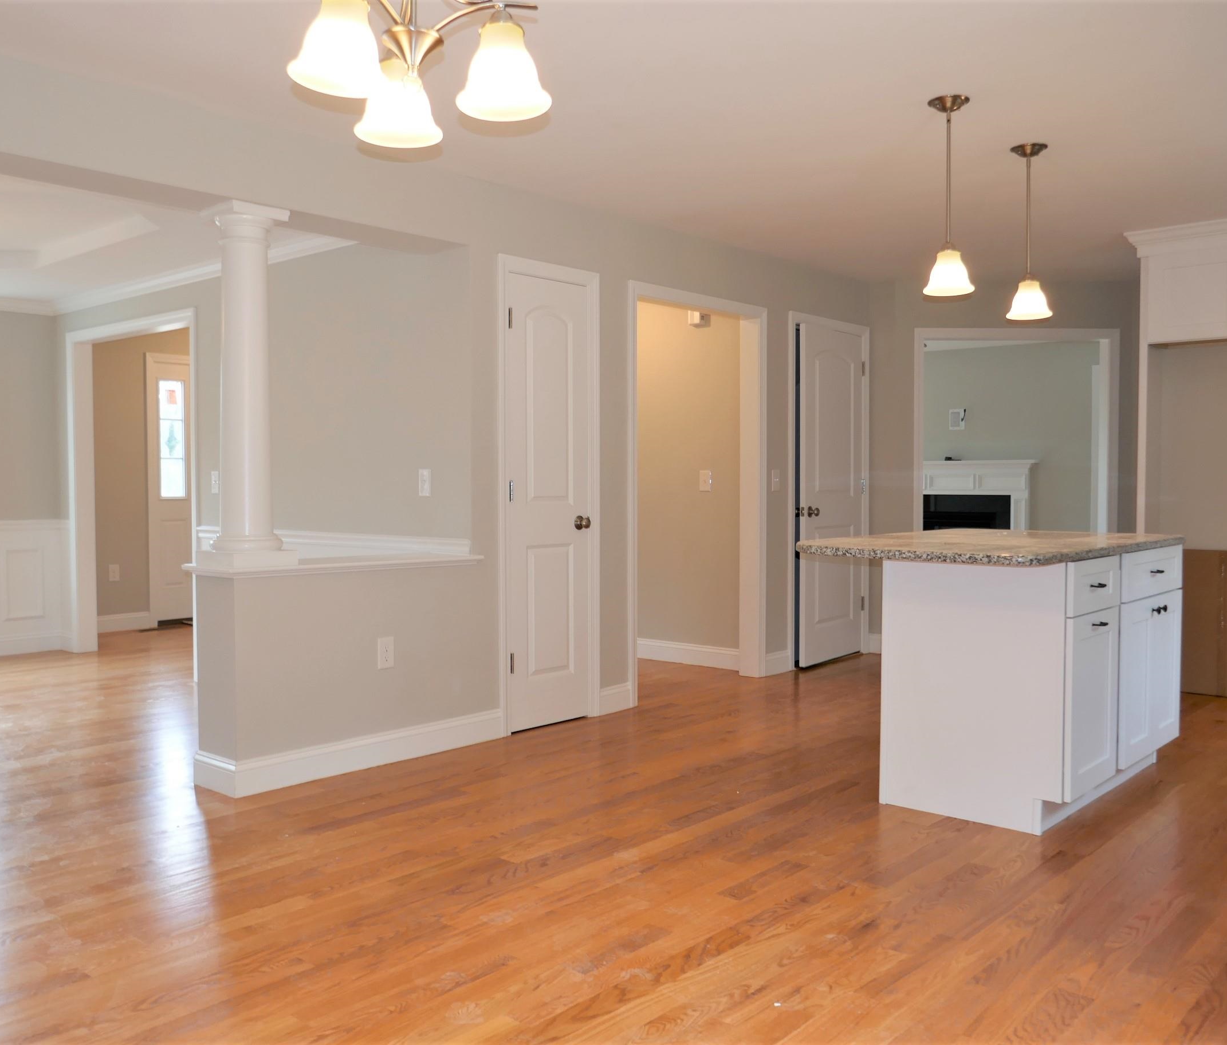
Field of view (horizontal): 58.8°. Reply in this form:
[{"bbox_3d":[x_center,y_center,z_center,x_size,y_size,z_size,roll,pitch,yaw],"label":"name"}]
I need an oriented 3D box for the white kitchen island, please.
[{"bbox_3d":[1.446,0.516,4.036,0.880,0.914,1.580,2,3,42],"label":"white kitchen island"}]

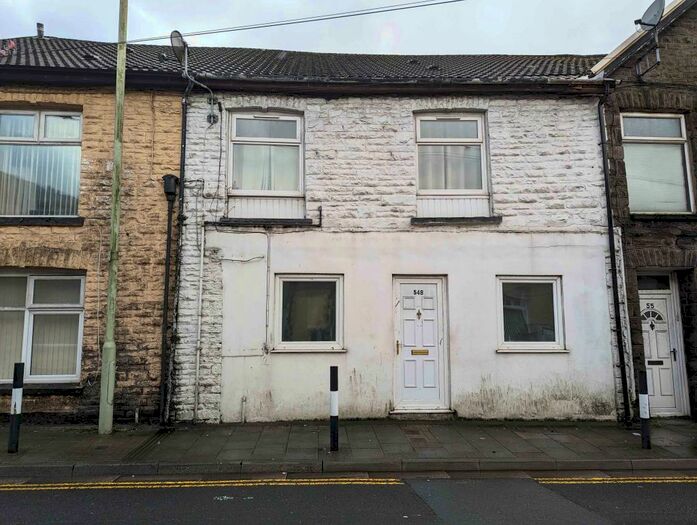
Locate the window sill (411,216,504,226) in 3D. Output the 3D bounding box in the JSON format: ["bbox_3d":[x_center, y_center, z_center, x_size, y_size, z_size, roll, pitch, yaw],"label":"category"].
[{"bbox_3d":[1.807,-0.662,8.130,1.508,0.153,0.170,0,-8,-1],"label":"window sill"}]

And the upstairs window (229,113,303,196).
[{"bbox_3d":[-1.432,-1.872,8.447,1.299,1.510,0.100,0,-8,-1],"label":"upstairs window"}]

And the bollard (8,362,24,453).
[{"bbox_3d":[-4.047,1.767,5.905,0.100,1.052,0.100,0,-7,-3],"label":"bollard"}]

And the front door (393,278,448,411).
[{"bbox_3d":[1.194,1.324,7.994,0.928,2.186,0.100,0,-8,-1],"label":"front door"}]

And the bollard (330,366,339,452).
[{"bbox_3d":[-0.173,1.806,5.983,0.100,1.010,0.100,0,-7,-3],"label":"bollard"}]

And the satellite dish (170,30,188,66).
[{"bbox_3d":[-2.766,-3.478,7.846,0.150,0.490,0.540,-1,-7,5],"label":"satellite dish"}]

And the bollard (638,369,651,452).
[{"bbox_3d":[3.806,1.889,6.214,0.100,0.959,0.100,0,-7,-3],"label":"bollard"}]

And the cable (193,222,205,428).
[{"bbox_3d":[-2.265,0.869,7.370,0.050,3.015,0.050,0,-7,-2],"label":"cable"}]

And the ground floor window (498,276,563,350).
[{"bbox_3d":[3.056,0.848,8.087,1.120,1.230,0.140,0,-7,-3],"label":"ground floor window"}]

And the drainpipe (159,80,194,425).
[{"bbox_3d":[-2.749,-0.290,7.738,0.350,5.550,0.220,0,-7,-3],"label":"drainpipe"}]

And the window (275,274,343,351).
[{"bbox_3d":[-0.654,0.830,8.007,1.142,1.243,0.100,0,-8,-1],"label":"window"}]

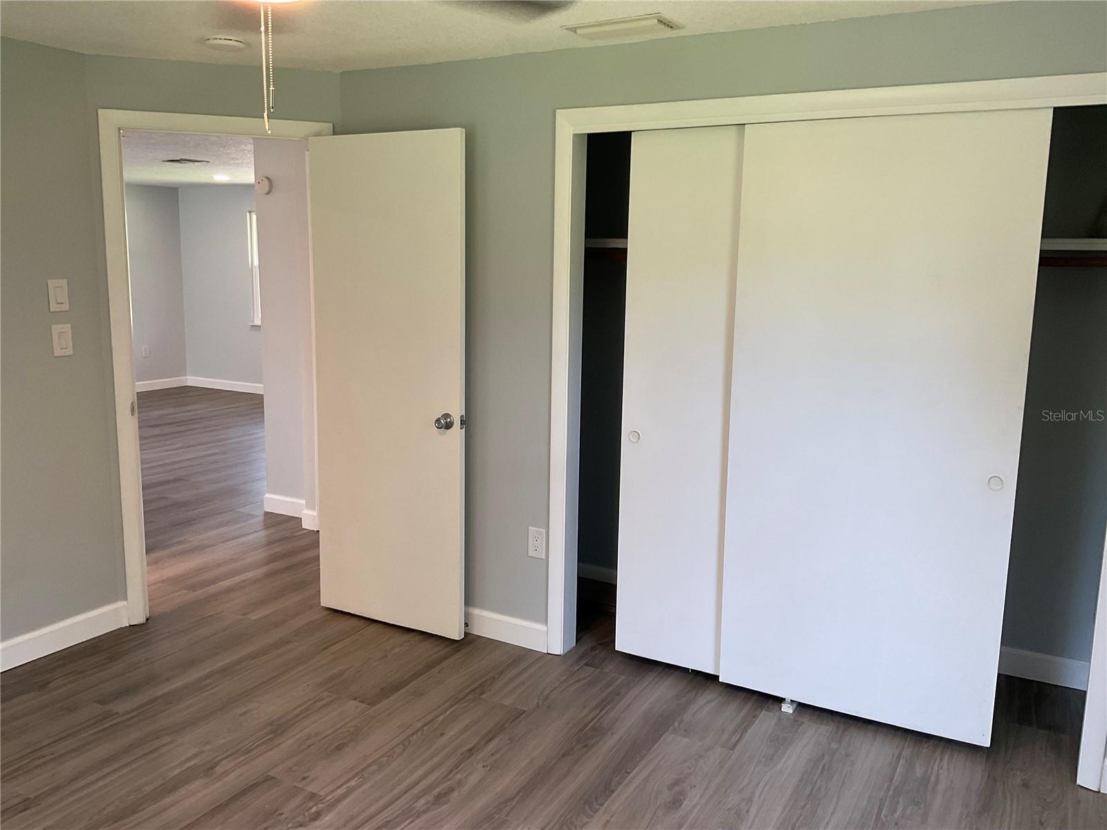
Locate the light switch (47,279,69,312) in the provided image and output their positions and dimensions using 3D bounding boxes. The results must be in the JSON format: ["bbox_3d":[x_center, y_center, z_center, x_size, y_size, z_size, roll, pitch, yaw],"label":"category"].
[{"bbox_3d":[-1.895,-0.458,3.554,0.012,0.118,0.074,6,11,29],"label":"light switch"}]

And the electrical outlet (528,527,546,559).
[{"bbox_3d":[-0.067,0.514,3.713,0.074,0.120,0.011,6,11,28],"label":"electrical outlet"}]

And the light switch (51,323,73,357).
[{"bbox_3d":[-1.897,-0.288,3.585,0.012,0.118,0.074,6,11,29],"label":"light switch"}]

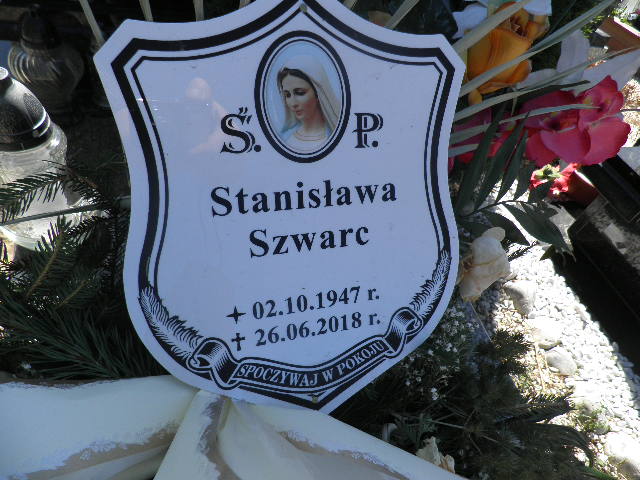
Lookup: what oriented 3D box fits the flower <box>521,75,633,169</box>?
[{"bbox_3d":[0.236,-0.110,0.410,0.092,0.065,0.055,23,47,18],"label":"flower"}]

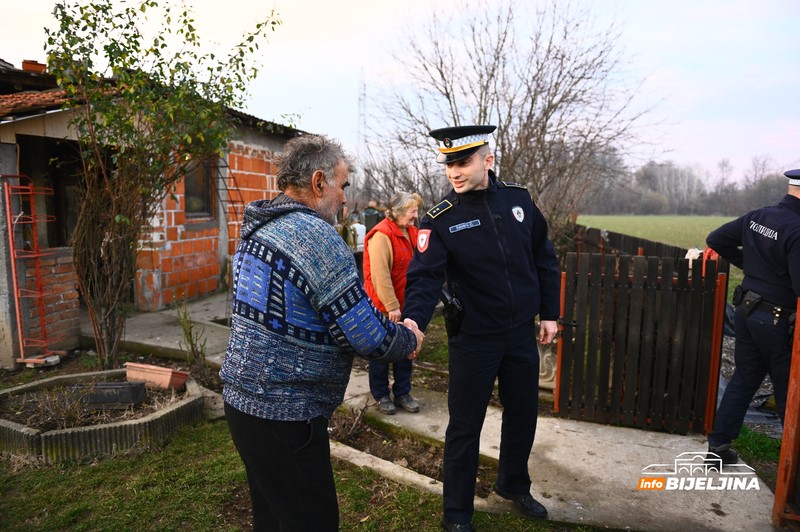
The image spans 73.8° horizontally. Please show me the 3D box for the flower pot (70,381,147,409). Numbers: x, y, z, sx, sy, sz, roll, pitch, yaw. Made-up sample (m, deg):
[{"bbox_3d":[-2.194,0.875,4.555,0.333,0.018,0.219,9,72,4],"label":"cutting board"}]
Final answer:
[{"bbox_3d":[-2.074,0.921,3.808,0.460,0.145,0.165,1,6,-1],"label":"flower pot"}]

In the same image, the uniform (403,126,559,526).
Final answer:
[{"bbox_3d":[0.345,0.310,2.469,0.680,1.850,0.580,0,6,-10],"label":"uniform"}]

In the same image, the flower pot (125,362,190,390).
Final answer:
[{"bbox_3d":[-1.893,0.861,4.137,0.475,0.142,0.183,3,-13,22],"label":"flower pot"}]

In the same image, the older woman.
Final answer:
[{"bbox_3d":[-0.044,0.255,3.872,0.350,1.560,0.470,6,8,38],"label":"older woman"}]

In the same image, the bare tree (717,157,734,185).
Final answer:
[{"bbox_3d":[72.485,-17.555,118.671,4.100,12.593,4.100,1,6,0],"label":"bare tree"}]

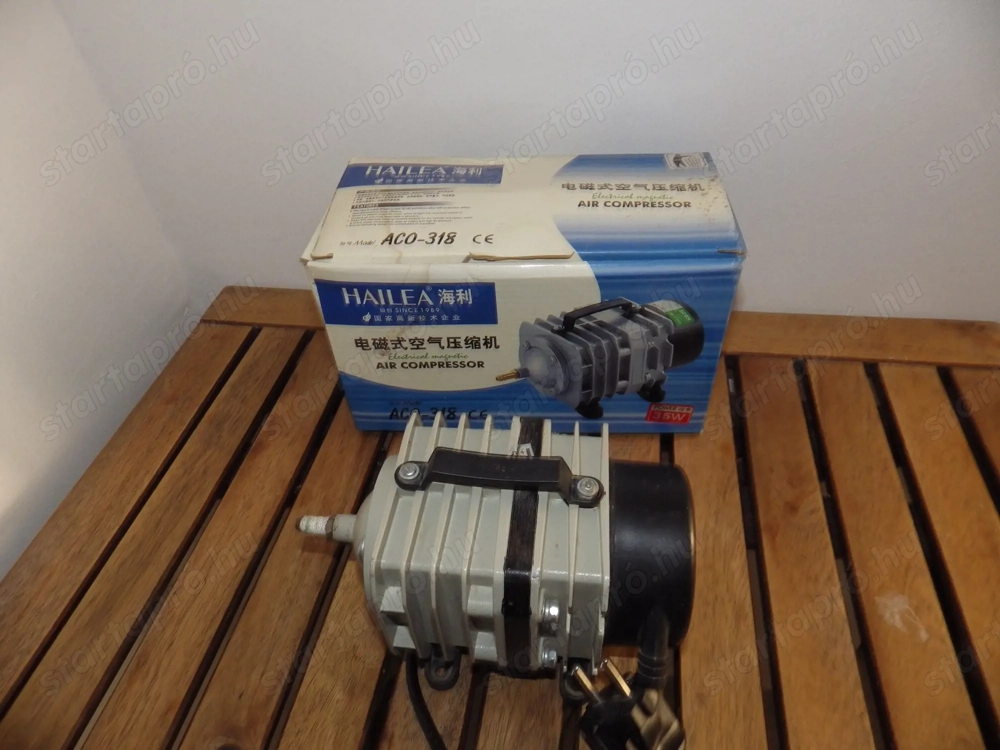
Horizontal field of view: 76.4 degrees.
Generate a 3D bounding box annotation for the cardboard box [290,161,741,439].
[{"bbox_3d":[0.020,-0.060,0.481,0.265,0.158,0.133,0,45,5],"label":"cardboard box"}]

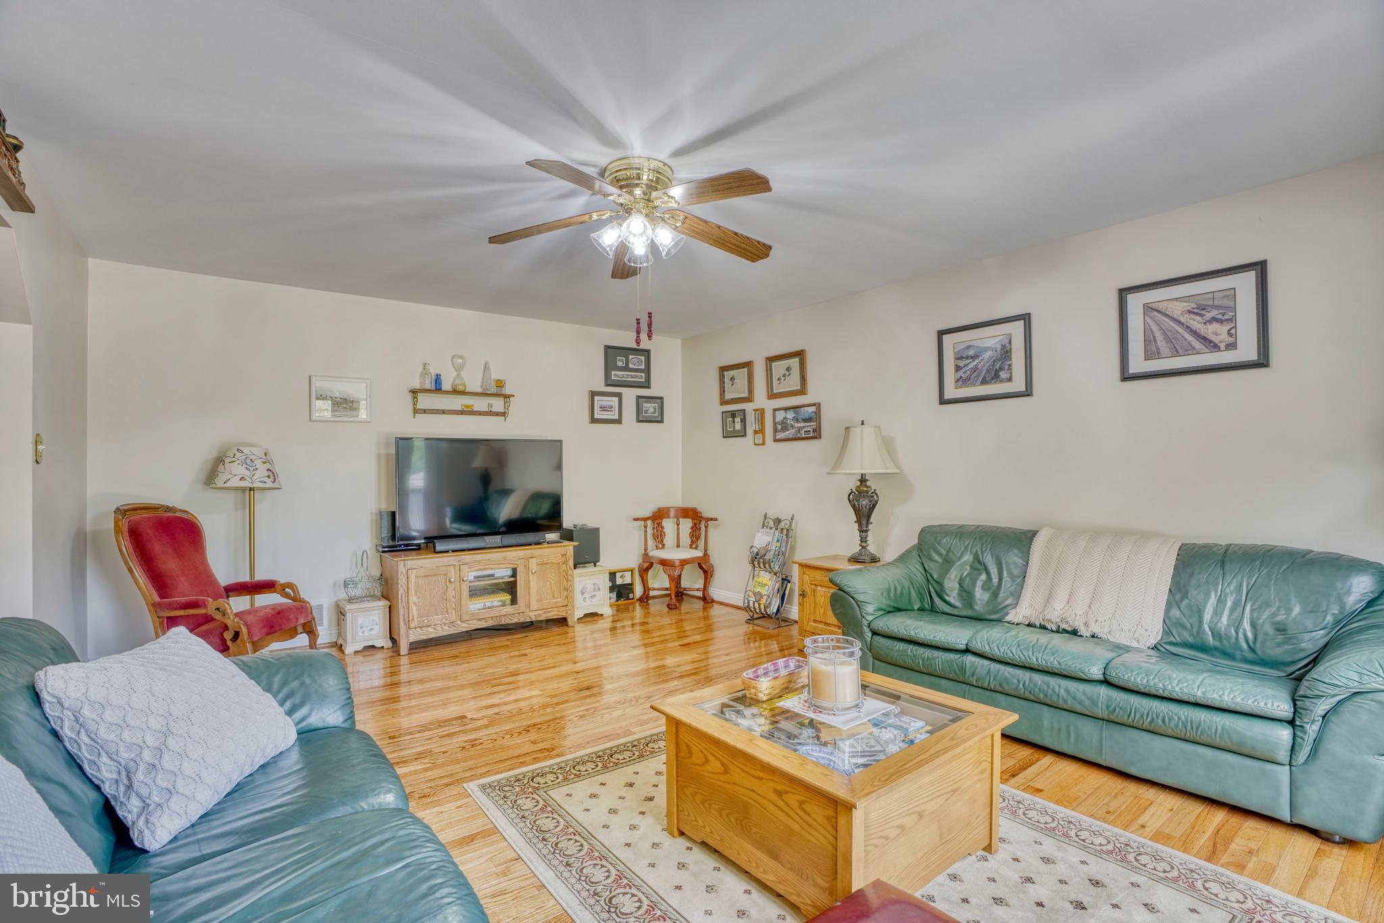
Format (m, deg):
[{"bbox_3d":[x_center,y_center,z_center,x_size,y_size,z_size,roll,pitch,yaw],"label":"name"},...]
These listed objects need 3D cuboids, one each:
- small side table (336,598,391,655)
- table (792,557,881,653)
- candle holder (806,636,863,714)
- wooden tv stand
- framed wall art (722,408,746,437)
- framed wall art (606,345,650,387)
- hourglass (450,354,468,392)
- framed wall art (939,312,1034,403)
[{"bbox_3d":[-2.115,1.060,3.990,0.269,0.279,0.255,0,0,-36],"label":"small side table"},{"bbox_3d":[1.037,0.966,4.086,0.530,0.585,0.500,0,0,-39],"label":"table"},{"bbox_3d":[0.471,0.704,2.046,0.188,0.195,0.188,0,0,0],"label":"candle holder"},{"bbox_3d":[-1.525,0.944,4.512,1.300,0.630,0.480,0,0,-35],"label":"wooden tv stand"},{"bbox_3d":[0.345,-0.304,5.007,0.021,0.223,0.294,0,0,-36],"label":"framed wall art"},{"bbox_3d":[-0.544,-0.800,5.265,0.451,0.343,0.026,0,0,-36],"label":"framed wall art"},{"bbox_3d":[-1.669,-0.635,4.412,0.101,0.262,0.101,0,0,-36],"label":"hourglass"},{"bbox_3d":[1.718,-0.590,3.638,0.030,0.466,0.556,0,0,-39],"label":"framed wall art"}]

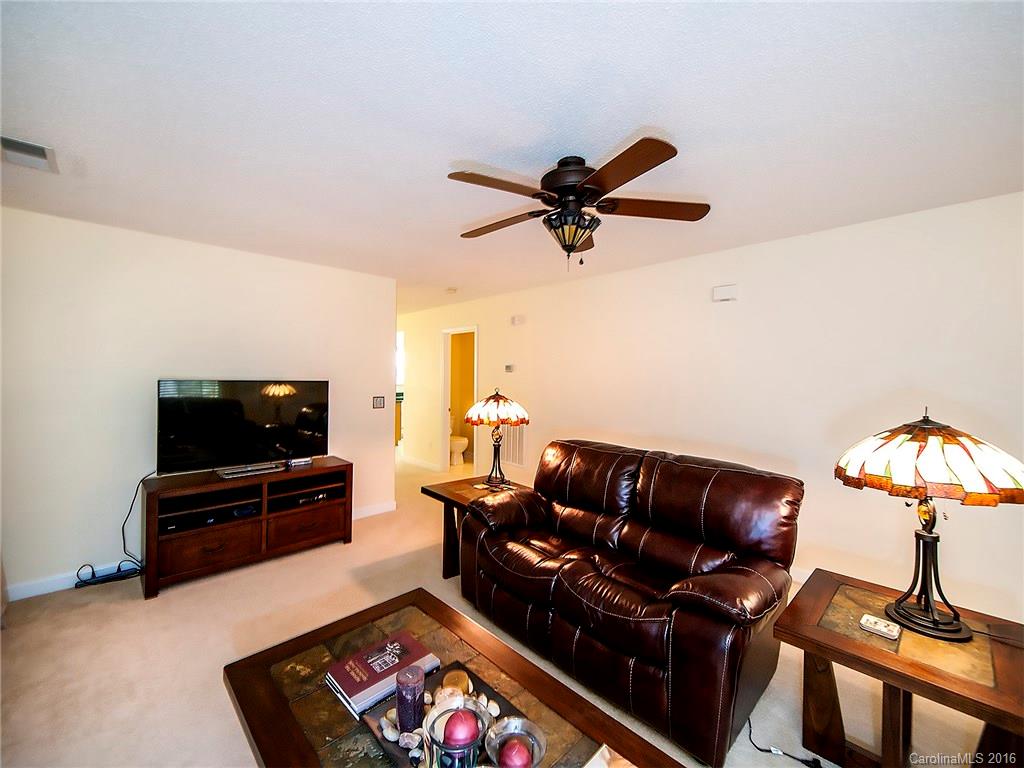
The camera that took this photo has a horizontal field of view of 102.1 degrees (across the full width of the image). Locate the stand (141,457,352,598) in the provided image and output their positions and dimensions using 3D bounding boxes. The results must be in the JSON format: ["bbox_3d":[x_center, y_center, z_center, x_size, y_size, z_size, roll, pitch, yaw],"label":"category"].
[{"bbox_3d":[-1.945,0.999,3.163,1.297,0.678,0.370,0,1,-45],"label":"stand"}]

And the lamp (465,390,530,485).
[{"bbox_3d":[-0.116,0.404,3.231,0.506,0.734,0.506,1,1,0],"label":"lamp"}]

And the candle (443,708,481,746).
[{"bbox_3d":[-0.115,0.800,0.950,0.082,0.088,0.082,1,1,0],"label":"candle"}]

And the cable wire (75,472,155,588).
[{"bbox_3d":[-2.658,0.986,2.789,0.400,0.700,0.170,0,1,-45],"label":"cable wire"}]

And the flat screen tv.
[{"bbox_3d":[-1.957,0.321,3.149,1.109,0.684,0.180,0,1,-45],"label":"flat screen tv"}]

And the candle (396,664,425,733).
[{"bbox_3d":[-0.269,0.835,1.099,0.072,0.125,0.072,1,1,0],"label":"candle"}]

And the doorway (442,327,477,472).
[{"bbox_3d":[-0.716,0.262,5.917,0.140,2.103,0.780,0,1,-45],"label":"doorway"}]

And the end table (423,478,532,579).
[{"bbox_3d":[-0.245,1.064,3.067,0.625,0.585,0.605,0,1,-45],"label":"end table"}]

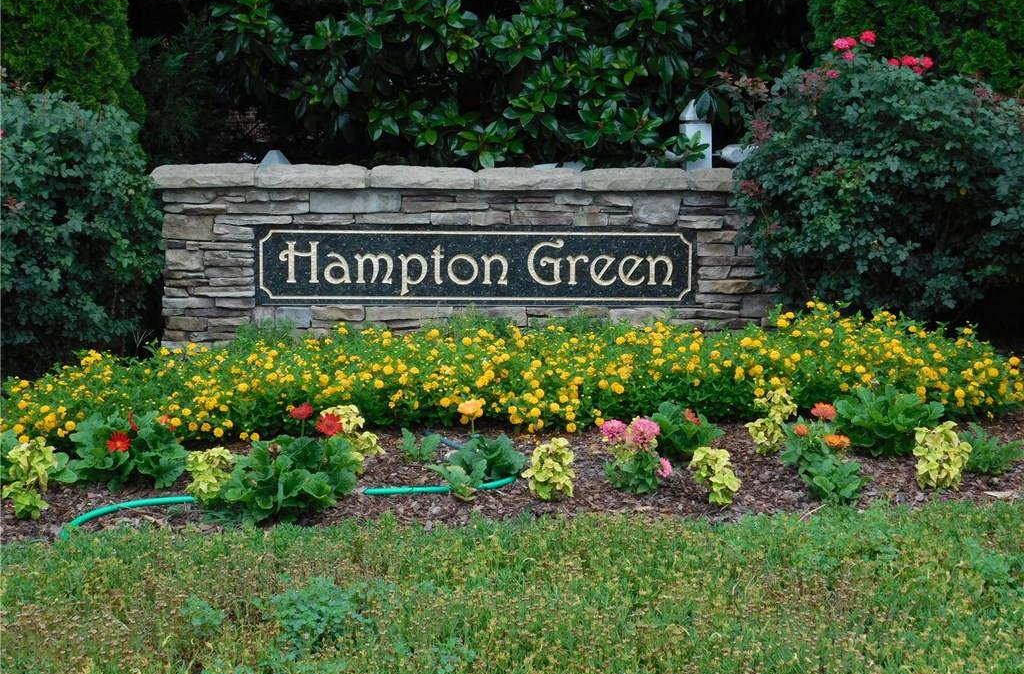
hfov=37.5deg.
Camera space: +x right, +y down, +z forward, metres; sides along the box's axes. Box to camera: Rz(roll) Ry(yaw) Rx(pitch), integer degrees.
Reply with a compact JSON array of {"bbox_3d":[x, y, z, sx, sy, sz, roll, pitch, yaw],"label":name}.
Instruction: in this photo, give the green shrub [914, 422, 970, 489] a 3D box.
[{"bbox_3d":[1.735,0.482,6.080,0.225,0.265,0.205,1,6,0],"label":"green shrub"}]

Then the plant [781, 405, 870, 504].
[{"bbox_3d":[1.222,0.456,5.900,0.345,0.360,0.320,1,6,0],"label":"plant"}]

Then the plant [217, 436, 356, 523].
[{"bbox_3d":[-0.844,0.540,5.720,0.530,0.300,0.460,1,6,0],"label":"plant"}]

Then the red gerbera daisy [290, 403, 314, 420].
[{"bbox_3d":[-0.807,0.286,5.800,0.093,0.050,0.085,1,6,0],"label":"red gerbera daisy"}]

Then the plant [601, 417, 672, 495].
[{"bbox_3d":[0.460,0.441,5.570,0.261,0.269,0.240,0,7,0],"label":"plant"}]

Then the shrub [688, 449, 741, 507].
[{"bbox_3d":[0.783,0.539,5.830,0.200,0.210,0.185,1,6,0],"label":"shrub"}]

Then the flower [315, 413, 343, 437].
[{"bbox_3d":[-0.645,0.311,5.300,0.096,0.081,0.040,0,7,0],"label":"flower"}]

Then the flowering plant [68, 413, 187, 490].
[{"bbox_3d":[-1.576,0.466,6.200,0.475,0.290,0.410,1,6,0],"label":"flowering plant"}]

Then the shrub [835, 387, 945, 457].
[{"bbox_3d":[1.589,0.356,6.350,0.454,0.269,0.420,0,7,0],"label":"shrub"}]

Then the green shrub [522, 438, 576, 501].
[{"bbox_3d":[0.137,0.485,5.520,0.194,0.220,0.180,0,7,0],"label":"green shrub"}]

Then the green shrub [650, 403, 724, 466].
[{"bbox_3d":[0.768,0.427,6.600,0.325,0.250,0.310,1,6,0],"label":"green shrub"}]

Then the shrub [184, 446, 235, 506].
[{"bbox_3d":[-1.090,0.506,5.470,0.192,0.196,0.180,0,7,0],"label":"shrub"}]

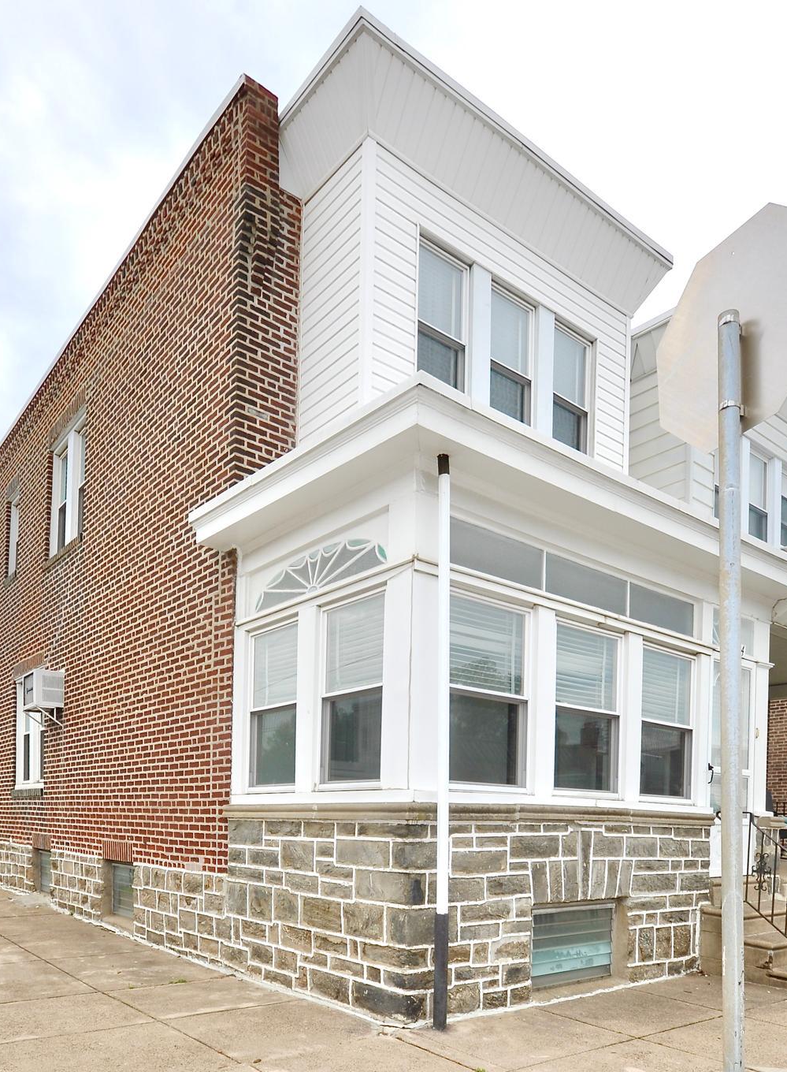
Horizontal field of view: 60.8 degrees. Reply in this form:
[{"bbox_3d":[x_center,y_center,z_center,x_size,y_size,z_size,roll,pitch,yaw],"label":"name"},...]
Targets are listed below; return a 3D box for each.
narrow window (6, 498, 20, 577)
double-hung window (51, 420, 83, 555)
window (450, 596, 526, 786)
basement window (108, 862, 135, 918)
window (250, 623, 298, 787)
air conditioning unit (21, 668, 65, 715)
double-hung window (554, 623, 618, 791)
[{"bbox_3d":[-6.510,0.030,11.500,0.150,1.200,0.680,11,-17,-38],"label":"narrow window"},{"bbox_3d":[-4.610,-0.650,9.500,0.150,1.520,1.270,11,-17,-38],"label":"double-hung window"},{"bbox_3d":[0.650,1.085,4.710,0.740,1.290,0.120,11,-16,-36],"label":"window"},{"bbox_3d":[-3.055,3.956,7.500,0.110,0.540,0.720,9,-14,-38],"label":"basement window"},{"bbox_3d":[-0.942,1.323,5.280,0.100,1.220,0.680,9,-14,-38],"label":"window"},{"bbox_3d":[-5.000,2.180,9.550,0.440,0.500,0.580,11,-17,-38],"label":"air conditioning unit"},{"bbox_3d":[1.510,1.345,5.290,0.700,1.290,0.120,11,-16,-36],"label":"double-hung window"}]

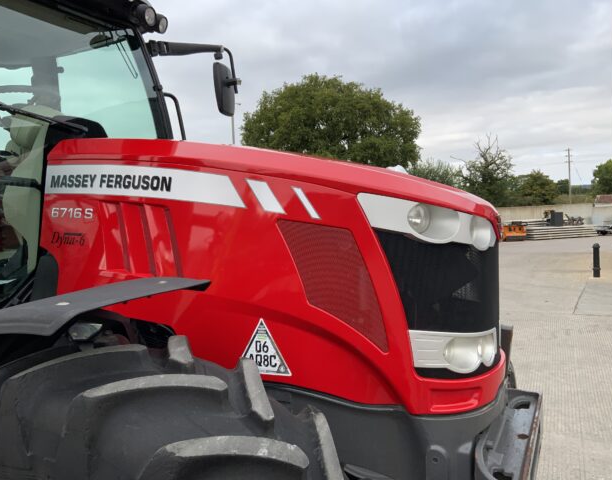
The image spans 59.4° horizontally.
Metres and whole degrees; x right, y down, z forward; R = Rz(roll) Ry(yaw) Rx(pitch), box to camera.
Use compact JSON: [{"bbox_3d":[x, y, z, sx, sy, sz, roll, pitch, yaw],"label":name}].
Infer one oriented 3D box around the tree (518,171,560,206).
[{"bbox_3d":[24.983,-4.033,57.957,4.600,6.400,4.500,-2,1,0],"label":"tree"}]

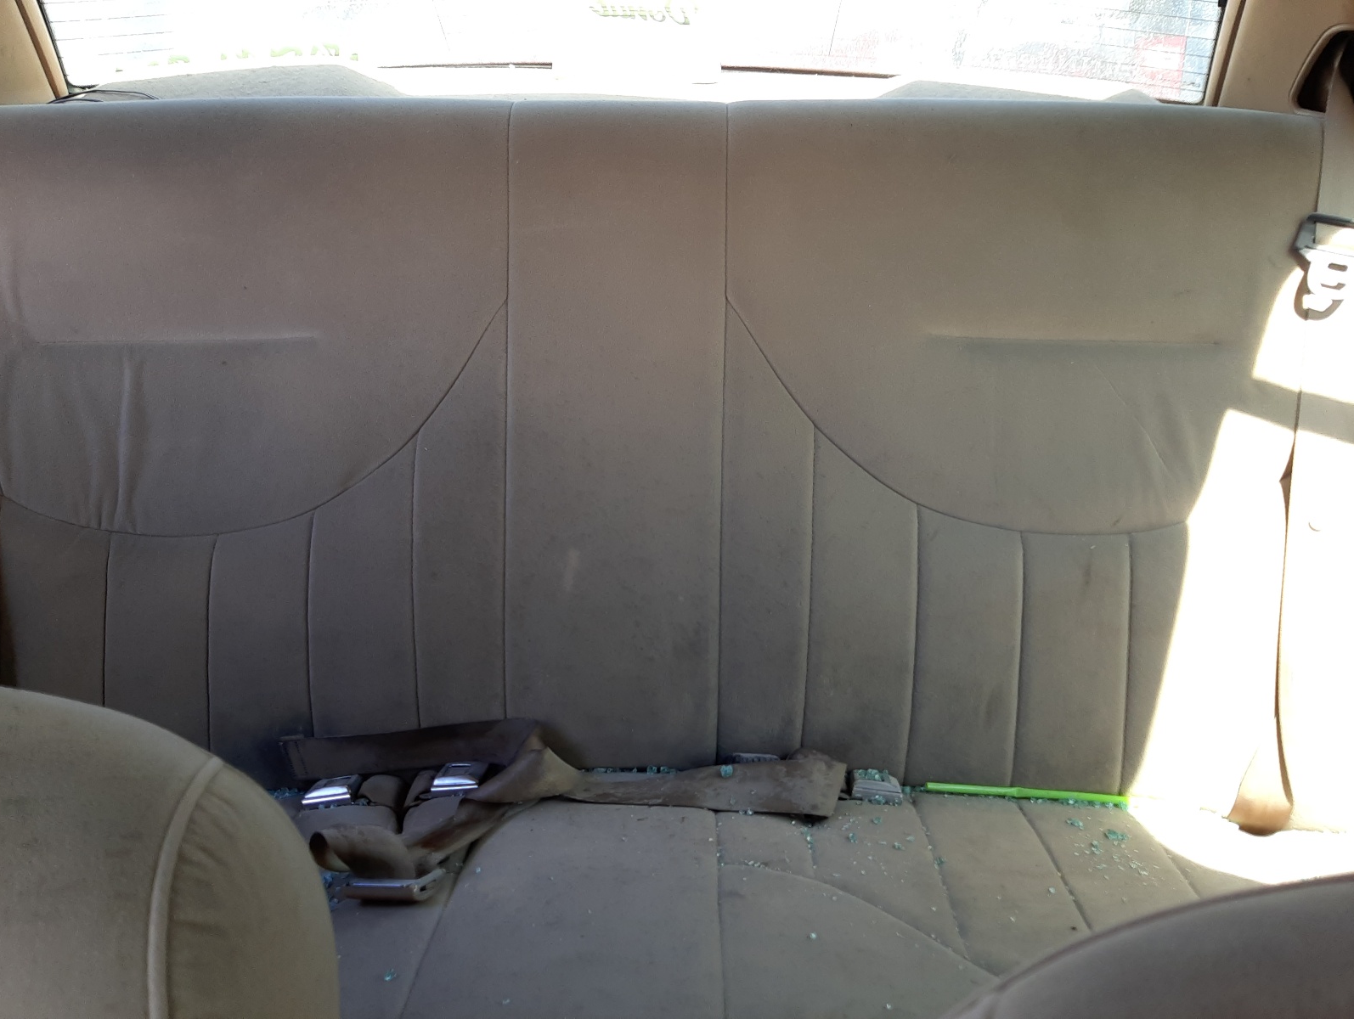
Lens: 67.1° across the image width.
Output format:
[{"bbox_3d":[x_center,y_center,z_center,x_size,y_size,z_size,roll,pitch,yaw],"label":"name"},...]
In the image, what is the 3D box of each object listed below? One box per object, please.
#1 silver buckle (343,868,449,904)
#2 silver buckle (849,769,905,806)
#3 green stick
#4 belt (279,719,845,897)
[{"bbox_3d":[-0.240,0.317,0.860,0.076,0.016,0.038,1,15,4],"label":"silver buckle"},{"bbox_3d":[0.187,0.259,0.950,0.049,0.018,0.050,6,12,1],"label":"silver buckle"},{"bbox_3d":[0.328,0.267,0.957,0.186,0.009,0.009,3,25,2],"label":"green stick"},{"bbox_3d":[-0.110,0.266,0.910,0.530,0.080,0.160,1,25,1],"label":"belt"}]

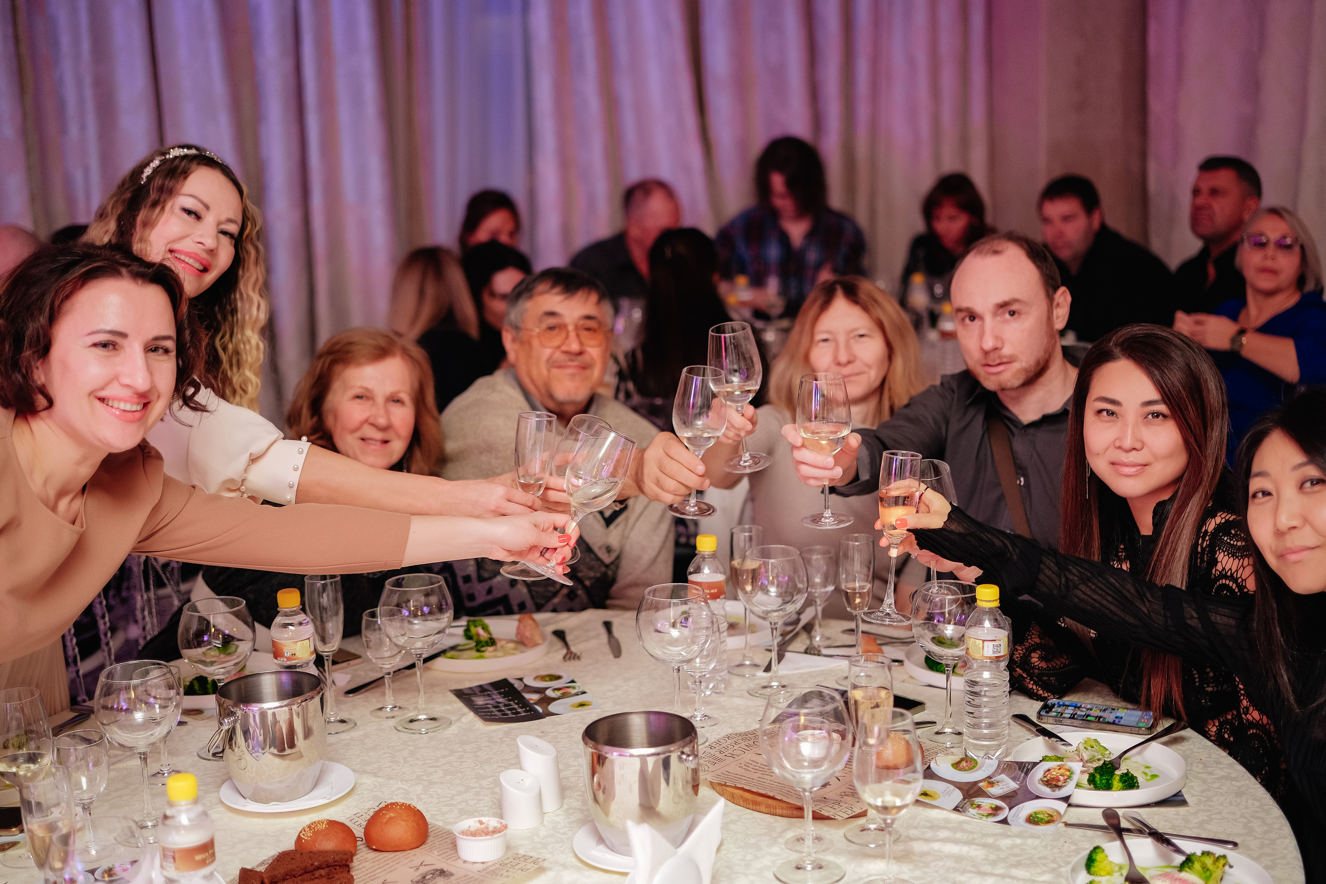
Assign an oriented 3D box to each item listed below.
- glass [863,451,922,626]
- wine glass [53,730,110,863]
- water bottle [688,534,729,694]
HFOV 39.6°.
[{"bbox_3d":[0.303,0.122,2.404,0.067,0.220,0.067,4,12,-1],"label":"glass"},{"bbox_3d":[-0.706,0.434,2.252,0.065,0.152,0.065,-2,12,0],"label":"wine glass"},{"bbox_3d":[0.068,0.253,2.732,0.060,0.229,0.060,-2,12,0],"label":"water bottle"}]

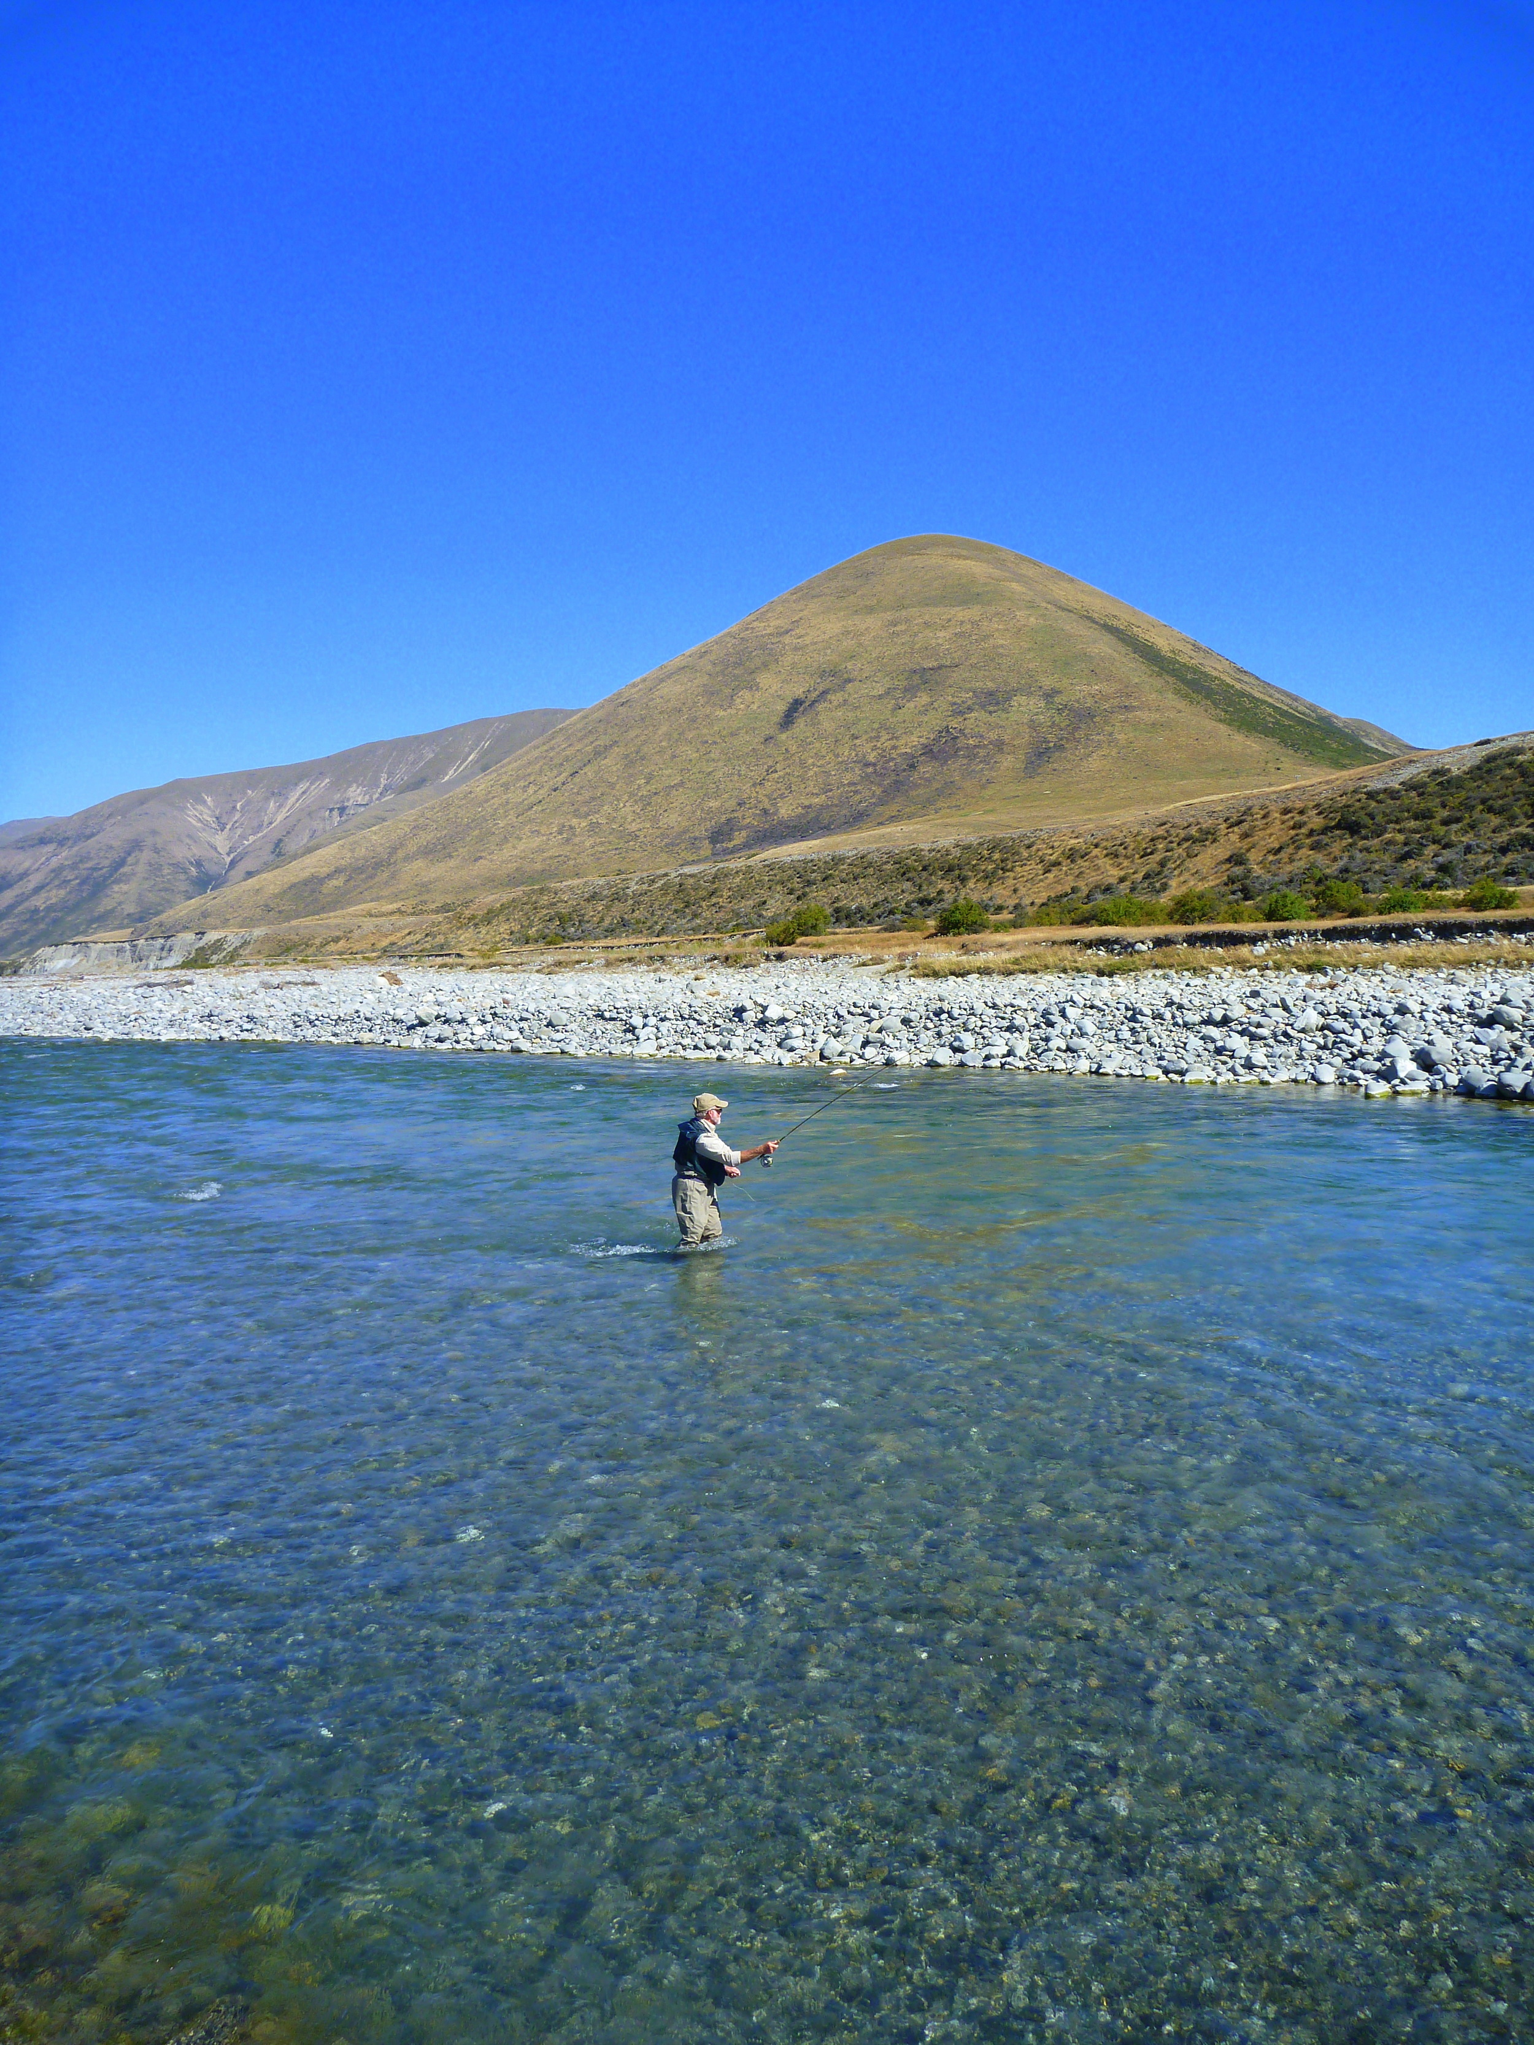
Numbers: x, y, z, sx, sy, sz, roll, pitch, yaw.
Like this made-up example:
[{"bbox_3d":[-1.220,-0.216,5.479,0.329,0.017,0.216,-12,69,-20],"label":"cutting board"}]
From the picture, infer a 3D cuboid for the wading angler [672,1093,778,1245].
[{"bbox_3d":[-0.335,1.411,13.100,0.830,1.700,0.600,-1,3,-17],"label":"wading angler"}]

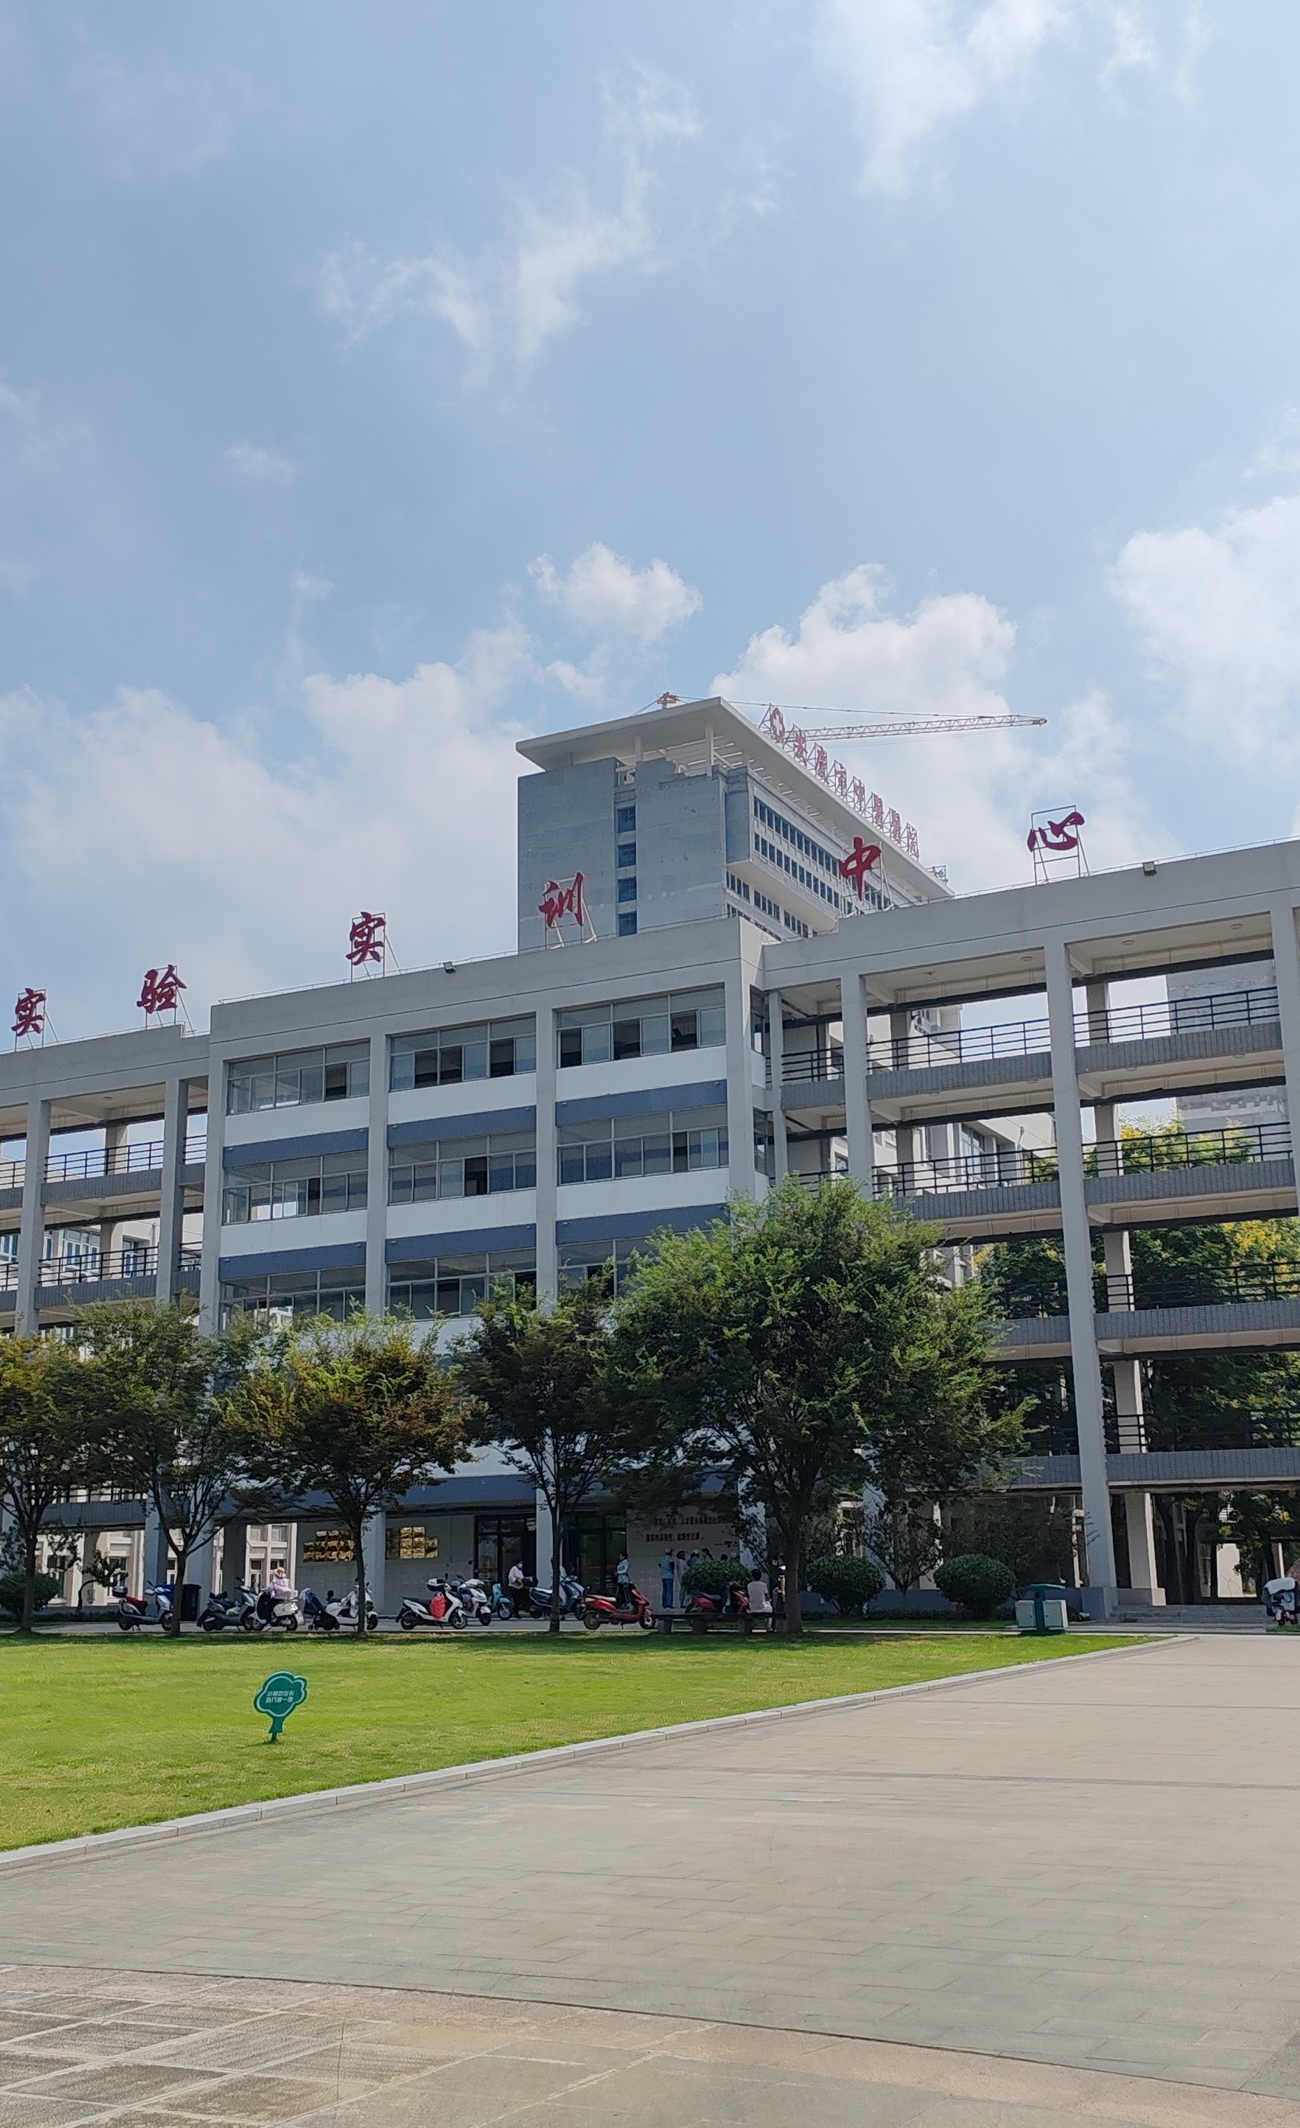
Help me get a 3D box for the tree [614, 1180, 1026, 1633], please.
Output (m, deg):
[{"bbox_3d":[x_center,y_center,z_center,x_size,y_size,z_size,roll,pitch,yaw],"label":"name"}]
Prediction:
[{"bbox_3d":[3.585,7.180,46.781,8.600,9.400,8.000,-2,-14,4],"label":"tree"}]

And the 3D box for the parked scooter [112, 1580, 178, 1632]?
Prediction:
[{"bbox_3d":[-12.612,13.573,55.347,1.750,1.180,0.700,-3,-14,9],"label":"parked scooter"}]

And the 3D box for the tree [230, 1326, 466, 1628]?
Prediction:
[{"bbox_3d":[-6.978,9.574,51.604,5.600,7.200,5.300,1,-14,-8],"label":"tree"}]

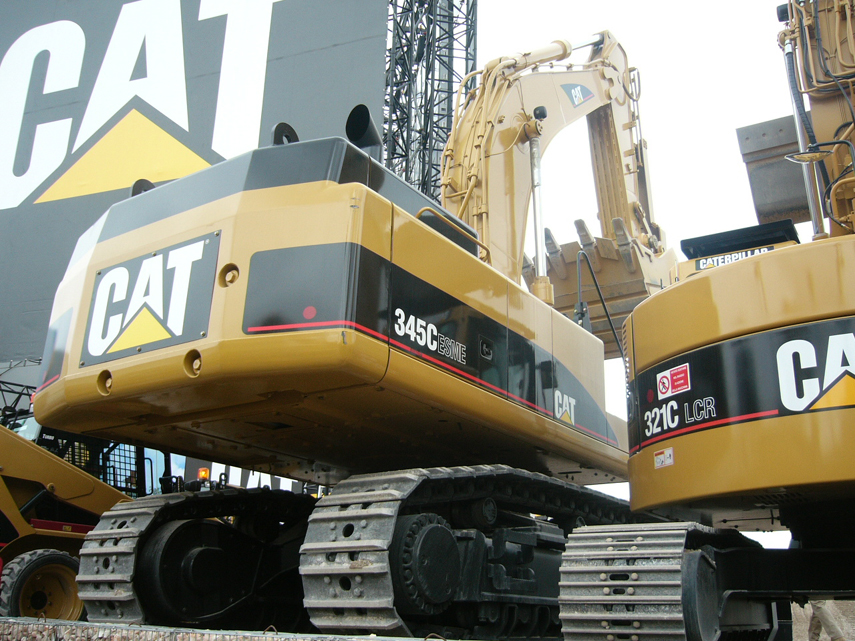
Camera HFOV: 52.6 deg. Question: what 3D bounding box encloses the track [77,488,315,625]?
[{"bbox_3d":[-0.757,2.540,8.416,0.680,1.306,5.550,-12,-24,34],"label":"track"}]

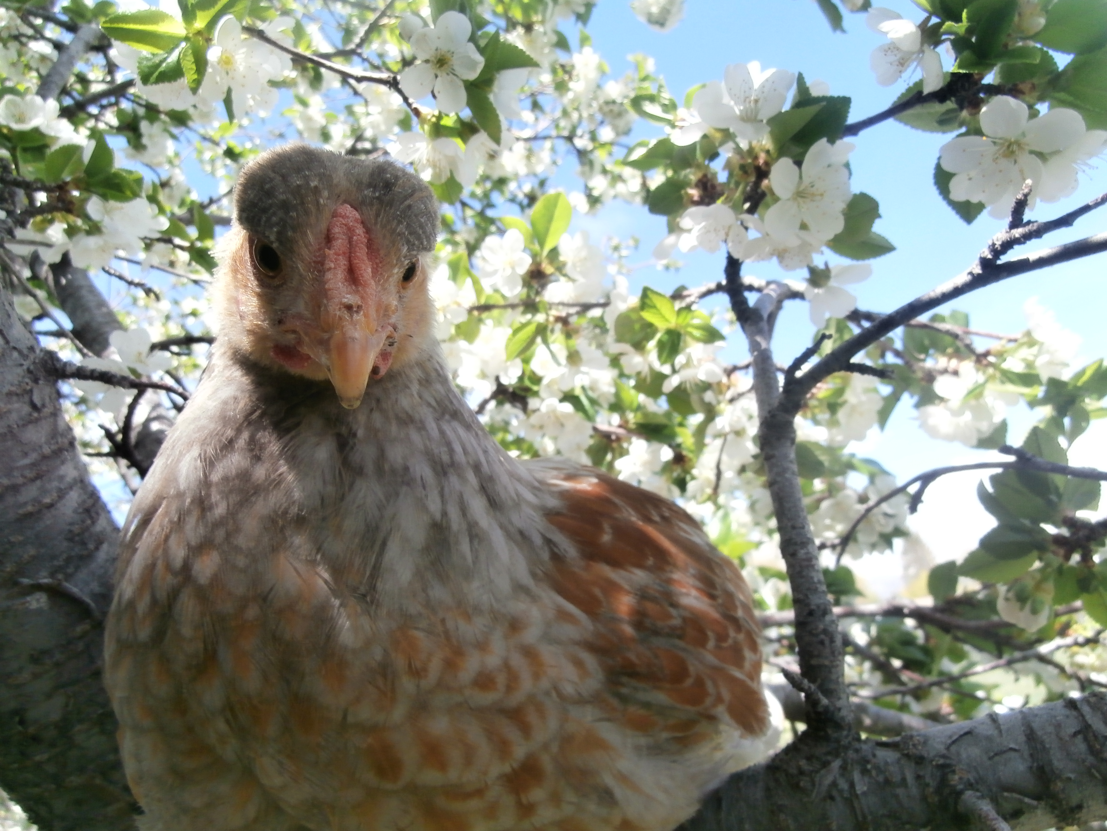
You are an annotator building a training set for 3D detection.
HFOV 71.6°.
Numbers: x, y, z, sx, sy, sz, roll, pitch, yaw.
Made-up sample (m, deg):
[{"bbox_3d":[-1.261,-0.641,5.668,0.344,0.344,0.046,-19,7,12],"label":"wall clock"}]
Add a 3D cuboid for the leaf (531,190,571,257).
[{"bbox_3d":[-0.001,-0.119,0.480,0.022,0.039,0.012,13,-6,0],"label":"leaf"}]

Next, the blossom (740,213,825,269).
[{"bbox_3d":[0.089,-0.069,0.302,0.034,0.017,0.029,0,-45,0],"label":"blossom"}]

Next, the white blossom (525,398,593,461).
[{"bbox_3d":[0.003,0.008,0.420,0.036,0.034,0.020,-2,9,6],"label":"white blossom"}]

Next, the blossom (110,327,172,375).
[{"bbox_3d":[-0.236,-0.037,0.440,0.035,0.026,0.022,2,-21,-5],"label":"blossom"}]

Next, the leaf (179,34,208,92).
[{"bbox_3d":[-0.181,-0.176,0.385,0.013,0.029,0.013,1,-13,-6],"label":"leaf"}]

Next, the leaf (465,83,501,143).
[{"bbox_3d":[-0.026,-0.110,0.280,0.013,0.024,0.006,-28,-9,16],"label":"leaf"}]

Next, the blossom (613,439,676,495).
[{"bbox_3d":[0.051,0.028,0.432,0.034,0.033,0.017,-3,5,12],"label":"blossom"}]

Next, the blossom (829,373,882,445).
[{"bbox_3d":[0.177,-0.003,0.452,0.032,0.036,0.018,-3,8,12],"label":"blossom"}]

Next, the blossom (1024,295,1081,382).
[{"bbox_3d":[0.338,-0.052,0.520,0.037,0.055,0.032,4,-13,-17],"label":"blossom"}]

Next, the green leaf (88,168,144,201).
[{"bbox_3d":[-0.229,-0.120,0.400,0.028,0.017,0.016,0,-13,0],"label":"green leaf"}]

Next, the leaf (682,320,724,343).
[{"bbox_3d":[0.078,-0.044,0.400,0.024,0.013,0.006,21,-34,15],"label":"leaf"}]

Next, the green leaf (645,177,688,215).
[{"bbox_3d":[0.041,-0.080,0.280,0.018,0.015,0.005,-27,36,-24],"label":"green leaf"}]

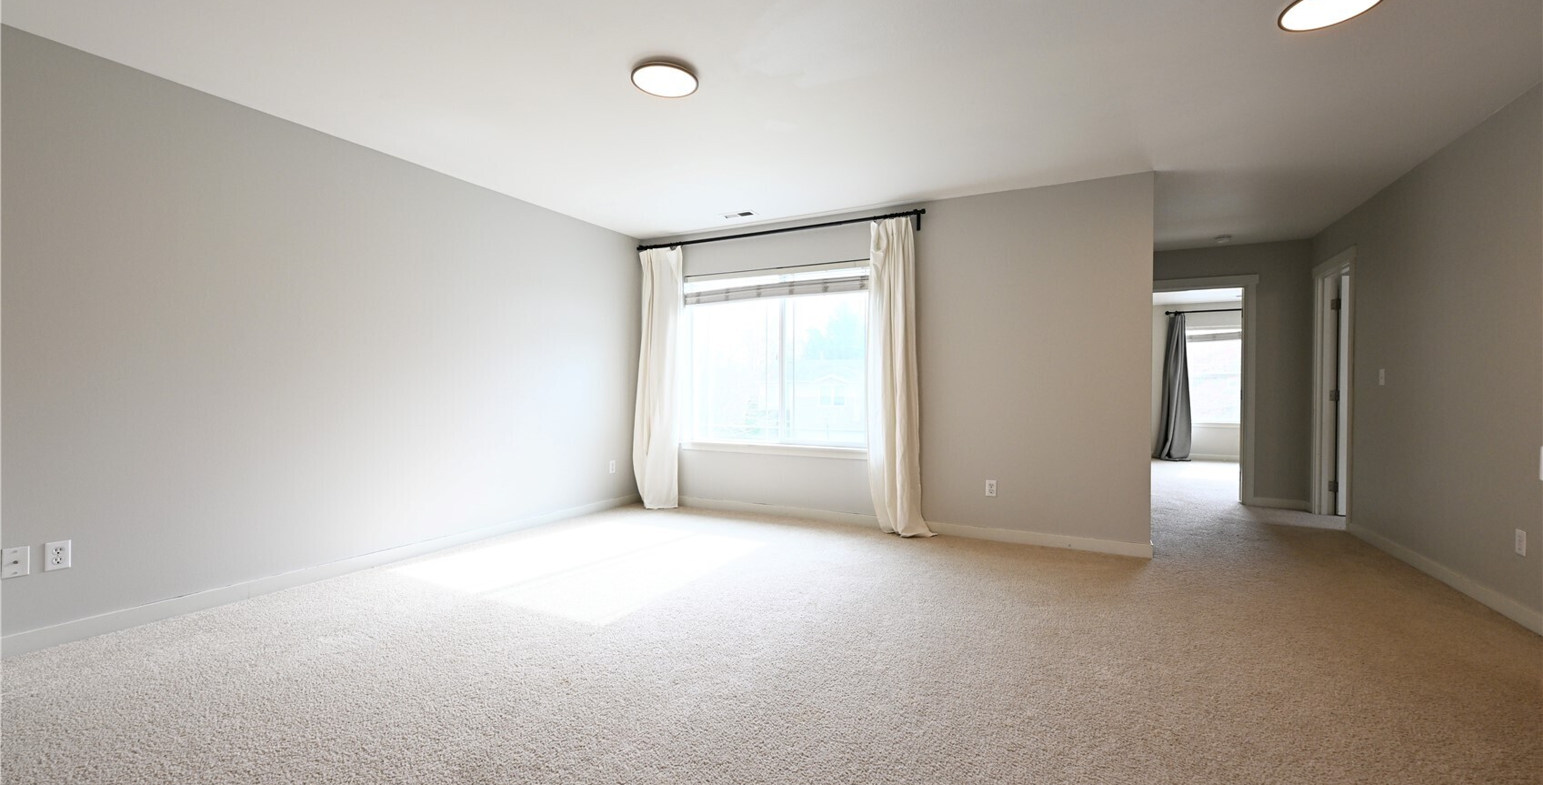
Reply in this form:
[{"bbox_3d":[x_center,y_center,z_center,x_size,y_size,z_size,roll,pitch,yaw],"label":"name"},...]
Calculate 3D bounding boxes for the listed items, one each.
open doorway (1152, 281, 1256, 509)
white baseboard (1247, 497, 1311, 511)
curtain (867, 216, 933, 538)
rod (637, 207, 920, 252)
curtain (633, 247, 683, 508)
[{"bbox_3d":[4.094,-0.021,5.811,0.970,2.150,0.130,1,0,28],"label":"open doorway"},{"bbox_3d":[4.644,1.015,5.463,0.405,0.088,0.017,1,0,28],"label":"white baseboard"},{"bbox_3d":[0.932,-0.109,4.396,0.470,2.290,0.195,1,0,28],"label":"curtain"},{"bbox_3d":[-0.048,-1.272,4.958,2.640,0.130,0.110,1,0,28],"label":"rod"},{"bbox_3d":[-1.042,-0.135,5.337,0.450,2.300,0.210,1,0,28],"label":"curtain"}]

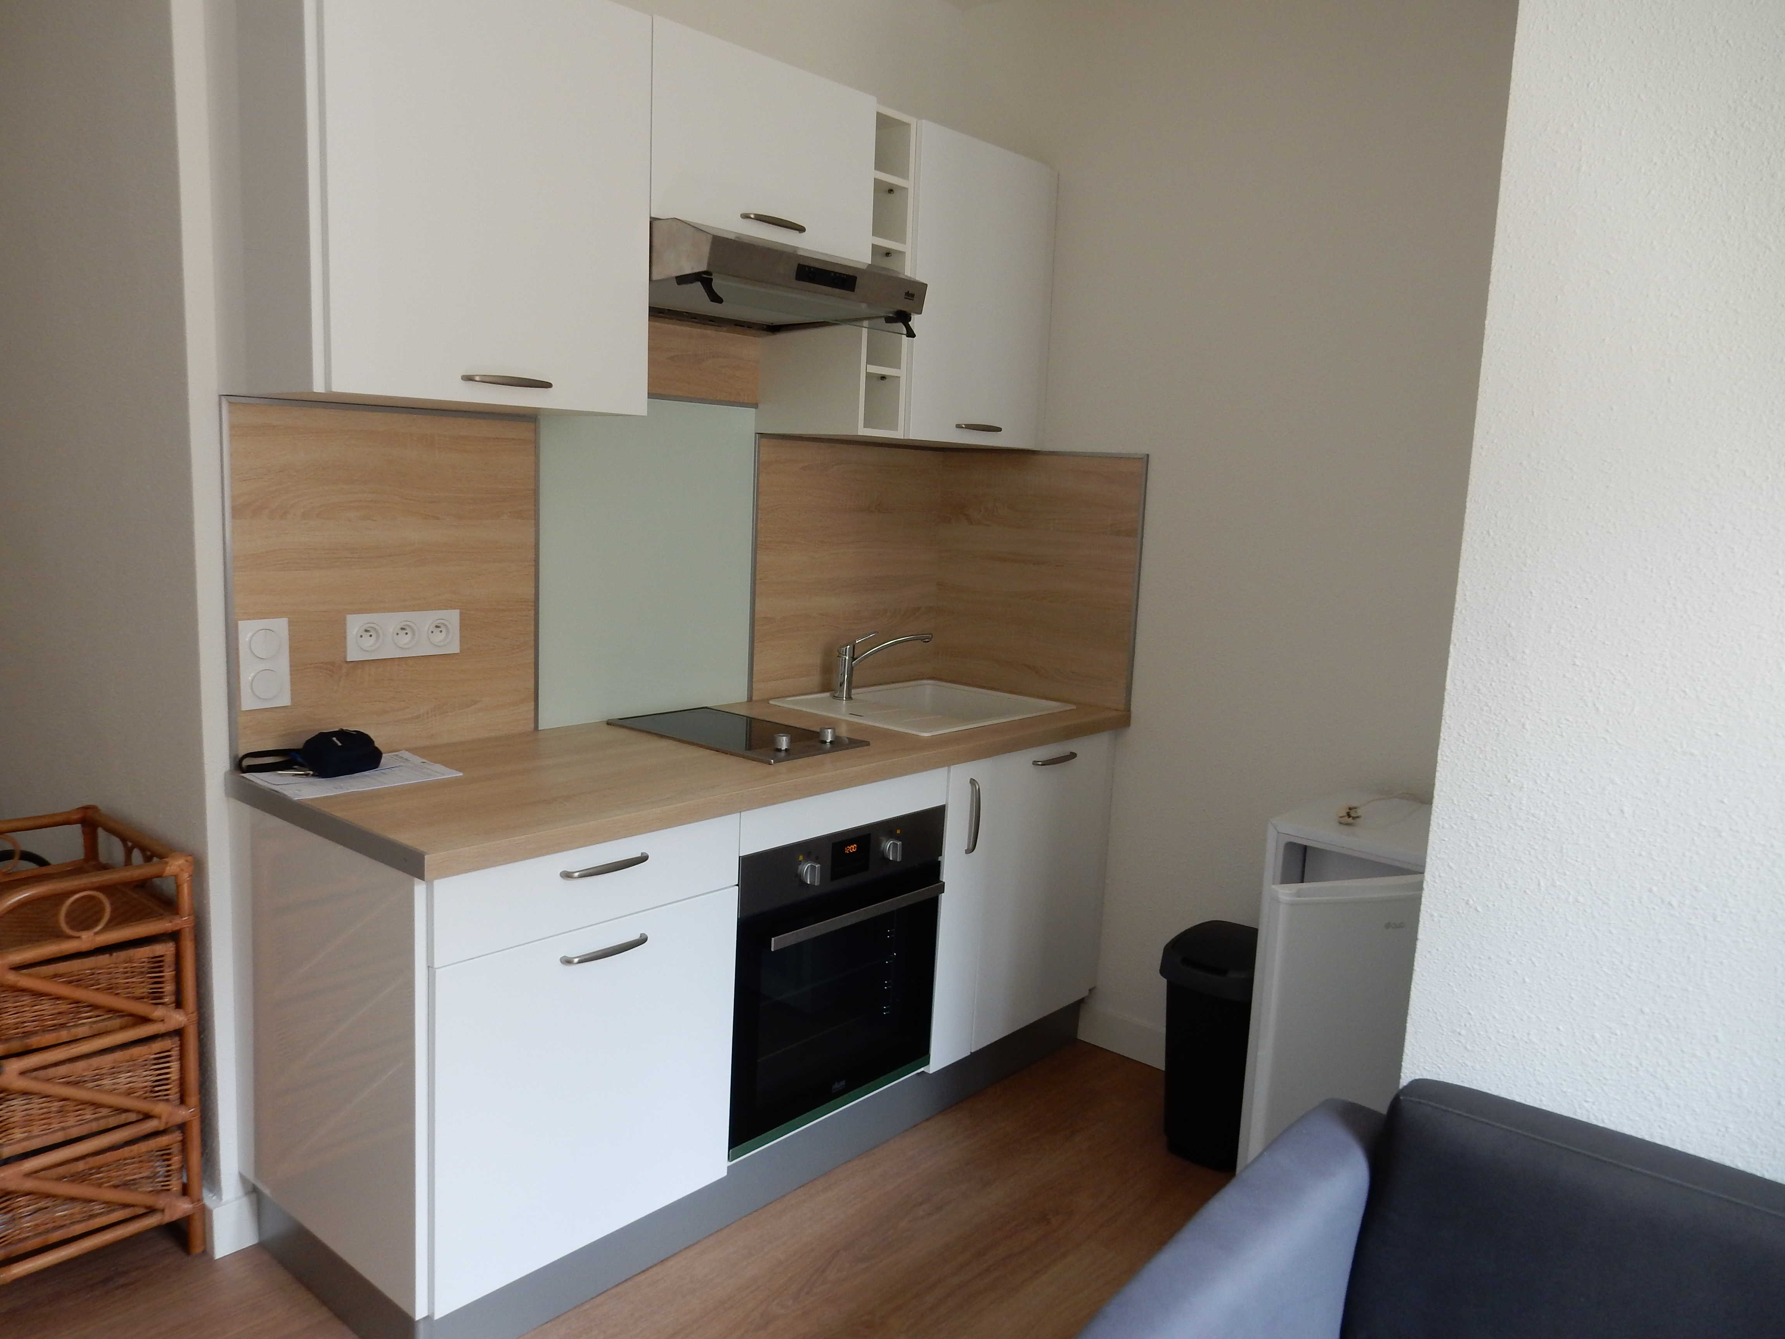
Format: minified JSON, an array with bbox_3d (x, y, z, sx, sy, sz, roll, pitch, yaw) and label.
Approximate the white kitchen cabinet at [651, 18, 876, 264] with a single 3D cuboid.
[{"bbox_3d":[-0.367,-1.029,2.636,0.370,0.340,0.596,10,11,40],"label":"white kitchen cabinet"}]

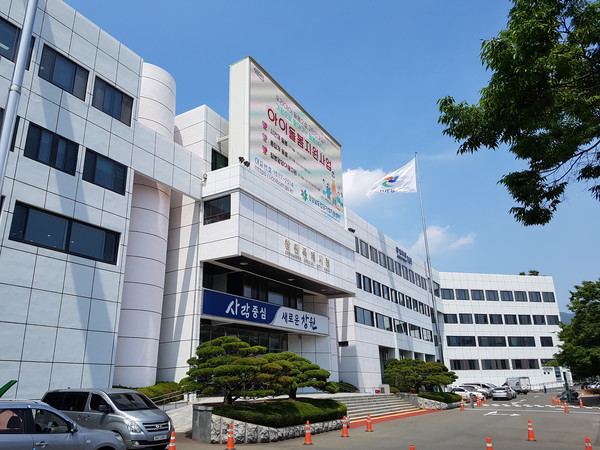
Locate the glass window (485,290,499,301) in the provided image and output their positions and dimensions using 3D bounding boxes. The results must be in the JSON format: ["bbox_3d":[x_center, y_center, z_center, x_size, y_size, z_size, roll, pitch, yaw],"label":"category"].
[{"bbox_3d":[34.436,12.678,80.609,2.551,1.856,0.200,4,-21,-15],"label":"glass window"}]

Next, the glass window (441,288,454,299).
[{"bbox_3d":[21.392,10.048,65.222,2.012,1.515,0.150,4,-20,-16],"label":"glass window"}]

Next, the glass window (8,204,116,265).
[{"bbox_3d":[-10.577,0.526,20.769,0.200,1.694,5.187,-13,-23,29],"label":"glass window"}]

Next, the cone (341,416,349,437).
[{"bbox_3d":[1.685,7.436,16.617,0.350,0.700,0.350,-3,-20,3],"label":"cone"}]

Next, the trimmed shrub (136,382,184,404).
[{"bbox_3d":[-7.110,8.586,22.916,1.300,1.000,2.300,-13,-23,28],"label":"trimmed shrub"}]

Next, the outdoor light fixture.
[{"bbox_3d":[-3.453,-3.888,27.954,0.300,0.400,0.850,-13,-23,28],"label":"outdoor light fixture"}]

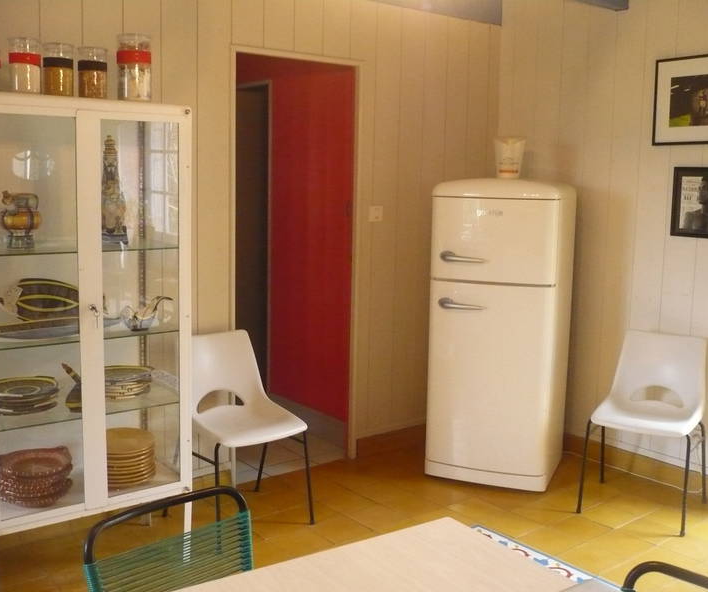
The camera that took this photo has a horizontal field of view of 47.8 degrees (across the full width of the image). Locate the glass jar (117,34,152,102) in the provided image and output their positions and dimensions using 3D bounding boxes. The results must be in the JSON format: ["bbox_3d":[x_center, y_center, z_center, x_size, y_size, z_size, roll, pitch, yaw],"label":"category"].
[{"bbox_3d":[-0.767,-0.788,2.789,0.118,0.248,0.118,1,8,0],"label":"glass jar"}]

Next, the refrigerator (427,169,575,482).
[{"bbox_3d":[0.771,0.153,4.129,0.605,1.496,0.620,4,8,21],"label":"refrigerator"}]

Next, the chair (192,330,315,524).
[{"bbox_3d":[-0.496,0.583,3.416,0.485,0.784,0.510,-5,10,-39],"label":"chair"}]

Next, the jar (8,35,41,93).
[{"bbox_3d":[-1.066,-0.738,2.588,0.106,0.190,0.106,-5,10,-39],"label":"jar"}]

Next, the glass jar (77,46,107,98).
[{"bbox_3d":[-0.905,-0.762,2.771,0.101,0.196,0.101,1,8,0],"label":"glass jar"}]

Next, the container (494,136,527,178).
[{"bbox_3d":[0.791,-0.691,4.019,0.160,0.208,0.135,3,8,15],"label":"container"}]

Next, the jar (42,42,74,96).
[{"bbox_3d":[-0.995,-0.751,2.685,0.103,0.193,0.103,1,8,0],"label":"jar"}]

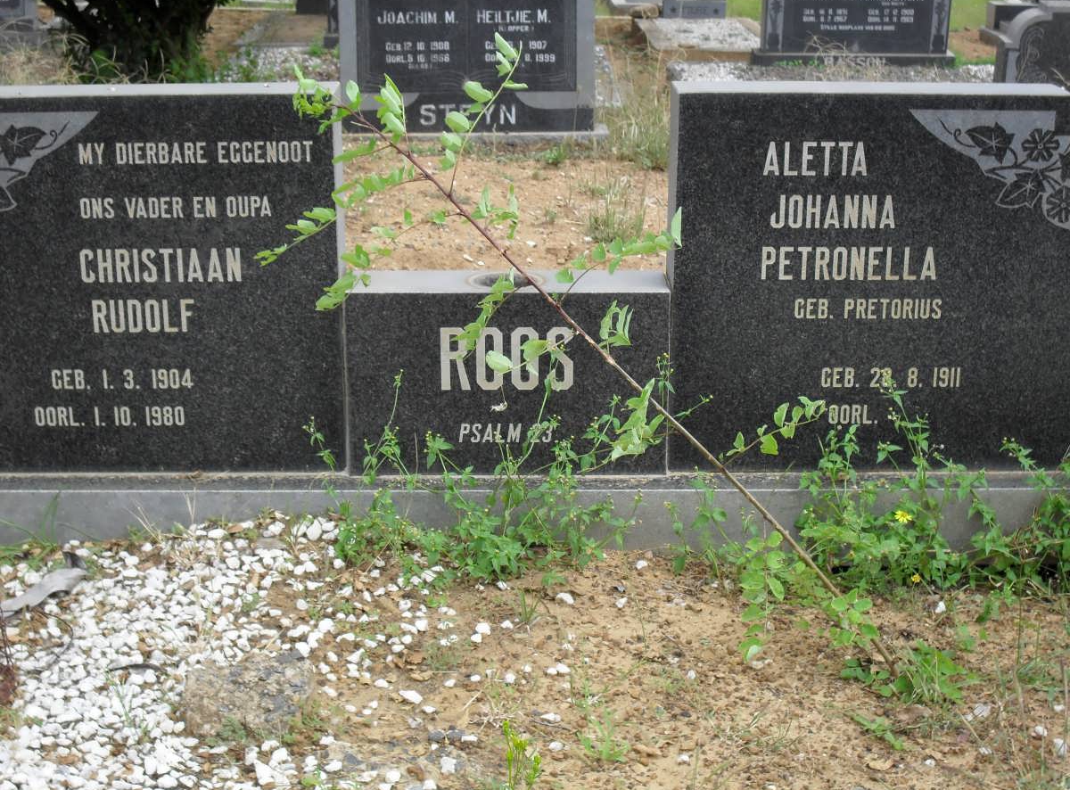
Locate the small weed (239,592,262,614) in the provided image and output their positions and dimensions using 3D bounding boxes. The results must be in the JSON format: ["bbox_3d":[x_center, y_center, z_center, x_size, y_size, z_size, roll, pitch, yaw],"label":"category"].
[{"bbox_3d":[-0.428,0.310,2.654,0.032,0.028,0.028,0,17,0],"label":"small weed"}]

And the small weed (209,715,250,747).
[{"bbox_3d":[-0.390,0.427,2.264,0.053,0.031,0.045,0,17,0],"label":"small weed"}]

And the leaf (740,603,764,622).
[{"bbox_3d":[0.304,0.304,2.456,0.034,0.024,0.020,0,17,0],"label":"leaf"}]

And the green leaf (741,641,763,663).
[{"bbox_3d":[0.305,0.360,2.463,0.029,0.029,0.020,0,17,0],"label":"green leaf"}]

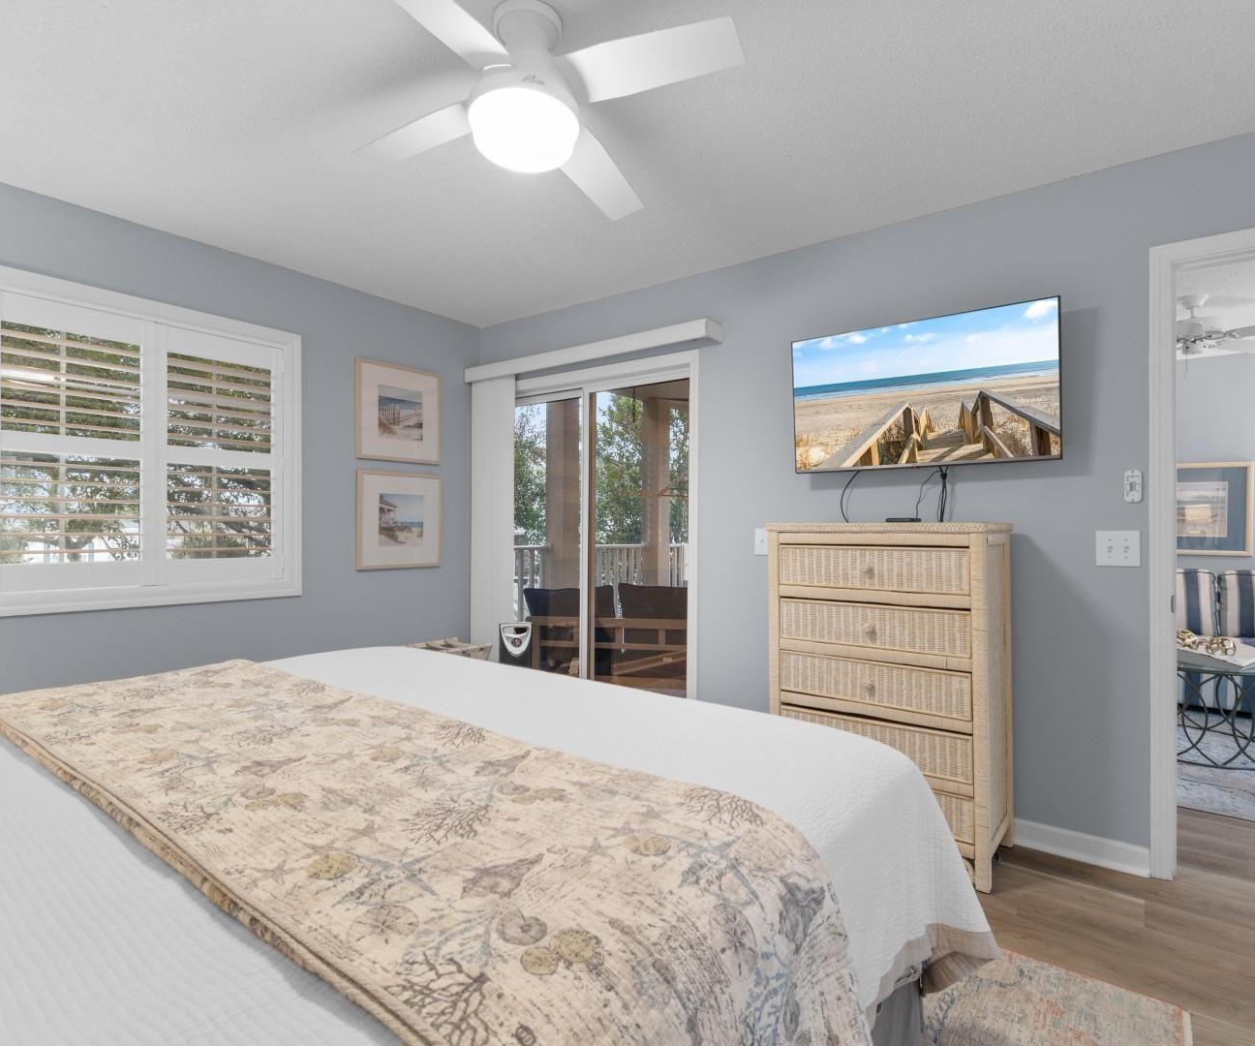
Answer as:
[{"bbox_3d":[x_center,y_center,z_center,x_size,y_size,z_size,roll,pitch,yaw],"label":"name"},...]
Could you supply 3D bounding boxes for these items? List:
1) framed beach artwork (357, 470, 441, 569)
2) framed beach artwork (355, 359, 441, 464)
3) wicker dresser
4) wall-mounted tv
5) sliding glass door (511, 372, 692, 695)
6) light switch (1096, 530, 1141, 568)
[{"bbox_3d":[-1.259,-0.014,3.657,0.026,0.532,0.520,0,0,39],"label":"framed beach artwork"},{"bbox_3d":[-1.259,-0.609,3.654,0.026,0.532,0.520,0,0,39],"label":"framed beach artwork"},{"bbox_3d":[0.985,0.606,2.518,0.790,1.215,0.410,0,0,34],"label":"wicker dresser"},{"bbox_3d":[1.131,-0.501,2.570,0.970,0.565,0.065,0,5,36],"label":"wall-mounted tv"},{"bbox_3d":[-0.215,0.205,3.635,1.380,2.000,0.100,0,0,34],"label":"sliding glass door"},{"bbox_3d":[1.705,0.090,2.272,0.120,0.122,0.013,0,0,34],"label":"light switch"}]

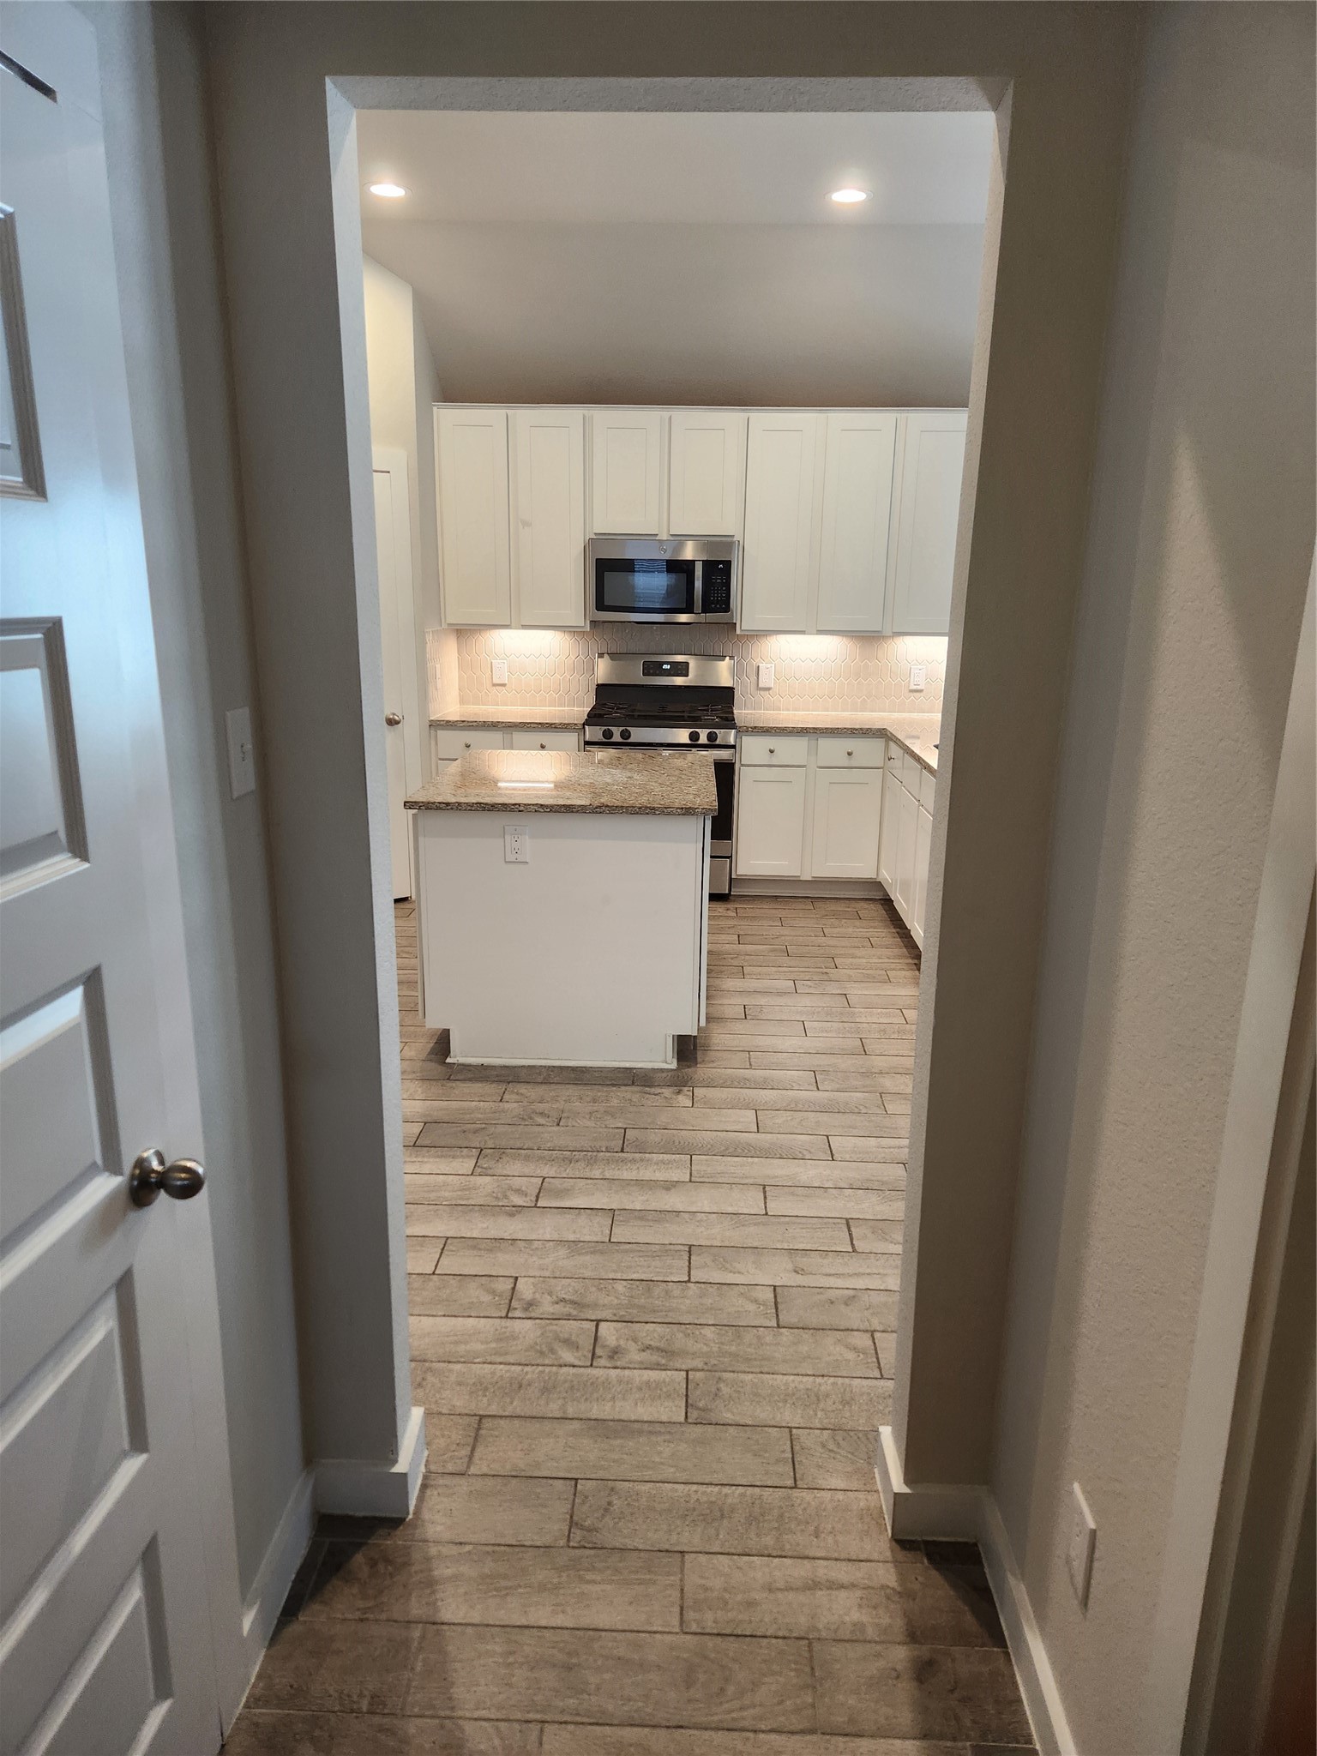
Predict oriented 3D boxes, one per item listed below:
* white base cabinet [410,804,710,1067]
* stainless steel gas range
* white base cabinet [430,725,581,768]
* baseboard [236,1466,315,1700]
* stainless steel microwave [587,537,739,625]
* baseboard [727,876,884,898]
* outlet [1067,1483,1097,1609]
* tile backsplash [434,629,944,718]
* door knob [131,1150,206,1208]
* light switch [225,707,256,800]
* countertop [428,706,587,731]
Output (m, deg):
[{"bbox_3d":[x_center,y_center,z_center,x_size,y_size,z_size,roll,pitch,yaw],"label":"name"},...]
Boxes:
[{"bbox_3d":[-0.299,0.080,4.385,0.967,0.878,1.102,1,14,2],"label":"white base cabinet"},{"bbox_3d":[0.019,-0.545,6.243,0.760,1.210,0.695,1,15,2],"label":"stainless steel gas range"},{"bbox_3d":[-0.765,-0.430,6.304,0.767,0.837,0.620,1,14,2],"label":"white base cabinet"},{"bbox_3d":[-0.622,1.143,1.919,0.015,0.093,0.360,1,15,2],"label":"baseboard"},{"bbox_3d":[0.036,-1.549,6.105,0.752,0.407,0.400,1,14,2],"label":"stainless steel microwave"},{"bbox_3d":[0.809,0.049,6.185,0.845,0.108,0.020,1,15,2],"label":"baseboard"},{"bbox_3d":[0.559,0.887,1.550,0.006,0.120,0.075,1,14,2],"label":"outlet"},{"bbox_3d":[0.266,-1.067,6.143,2.775,0.453,0.640,1,15,2],"label":"tile backsplash"},{"bbox_3d":[-0.596,0.366,1.412,0.066,0.066,0.066,1,15,2],"label":"door knob"},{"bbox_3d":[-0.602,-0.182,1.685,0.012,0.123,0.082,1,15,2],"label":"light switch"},{"bbox_3d":[-0.753,-0.850,6.188,0.780,0.033,0.639,1,14,2],"label":"countertop"}]

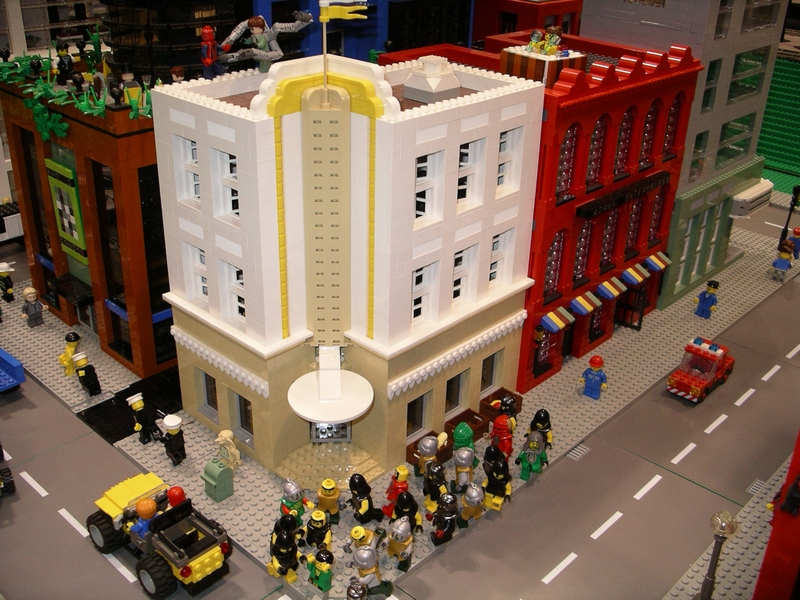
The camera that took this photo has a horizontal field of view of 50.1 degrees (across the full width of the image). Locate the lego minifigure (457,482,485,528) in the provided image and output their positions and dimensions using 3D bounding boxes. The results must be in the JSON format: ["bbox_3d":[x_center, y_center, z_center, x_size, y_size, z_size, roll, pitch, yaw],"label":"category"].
[{"bbox_3d":[0.054,0.153,0.637,0.025,0.043,0.017,-15,45,-22],"label":"lego minifigure"}]

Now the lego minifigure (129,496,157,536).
[{"bbox_3d":[-0.178,0.151,0.597,0.018,0.033,0.023,24,34,38],"label":"lego minifigure"}]

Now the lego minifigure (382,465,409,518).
[{"bbox_3d":[-0.001,0.144,0.647,0.019,0.040,0.024,-21,34,-37],"label":"lego minifigure"}]

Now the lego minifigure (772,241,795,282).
[{"bbox_3d":[0.472,-0.045,1.052,0.024,0.044,0.016,26,28,38],"label":"lego minifigure"}]

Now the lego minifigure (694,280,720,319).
[{"bbox_3d":[0.345,-0.001,0.959,0.025,0.043,0.015,26,31,38],"label":"lego minifigure"}]

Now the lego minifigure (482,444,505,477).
[{"bbox_3d":[0.071,0.132,0.666,0.016,0.041,0.024,-19,33,-35],"label":"lego minifigure"}]

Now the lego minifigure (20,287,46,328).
[{"bbox_3d":[-0.383,0.007,0.894,0.015,0.042,0.025,25,35,37],"label":"lego minifigure"}]

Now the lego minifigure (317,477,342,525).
[{"bbox_3d":[-0.052,0.149,0.635,0.026,0.040,0.015,0,27,-4],"label":"lego minifigure"}]

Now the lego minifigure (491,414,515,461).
[{"bbox_3d":[0.084,0.114,0.703,0.018,0.041,0.024,-5,27,-12],"label":"lego minifigure"}]

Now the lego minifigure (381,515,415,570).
[{"bbox_3d":[0.002,0.168,0.588,0.024,0.042,0.018,15,29,26],"label":"lego minifigure"}]

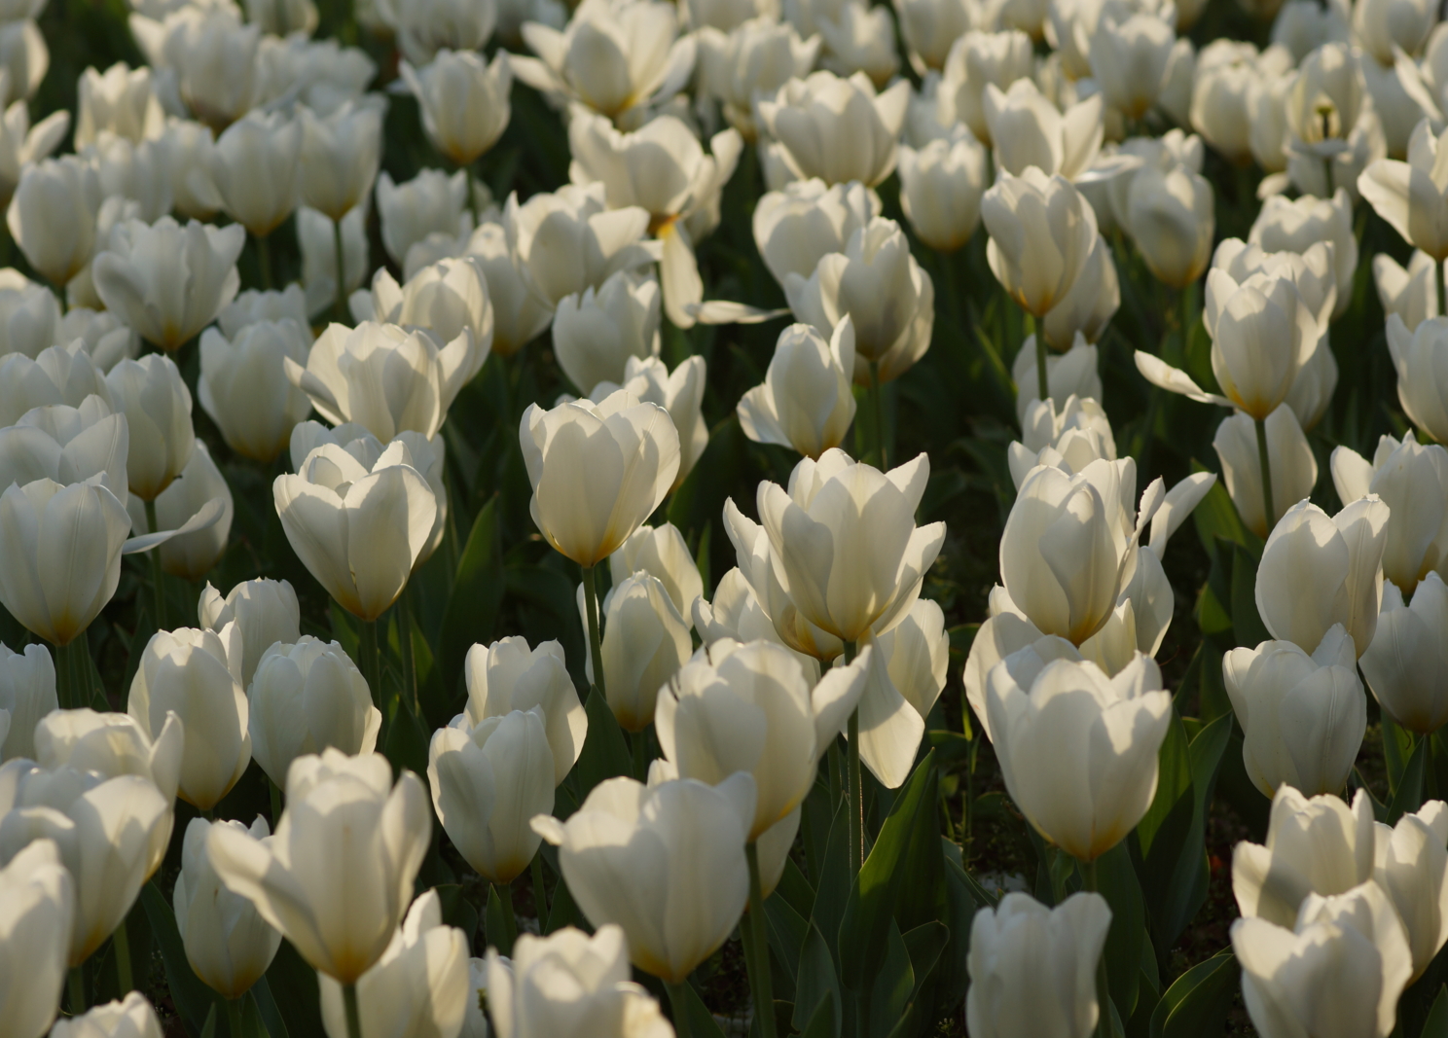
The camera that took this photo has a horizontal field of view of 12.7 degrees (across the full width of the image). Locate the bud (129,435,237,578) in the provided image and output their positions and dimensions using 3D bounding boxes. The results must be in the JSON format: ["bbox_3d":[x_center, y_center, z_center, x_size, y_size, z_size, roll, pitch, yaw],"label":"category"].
[{"bbox_3d":[-0.253,-0.002,3.020,0.049,0.064,0.048,0,14,0],"label":"bud"}]

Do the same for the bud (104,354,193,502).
[{"bbox_3d":[-0.269,-0.042,3.030,0.042,0.067,0.042,0,14,0],"label":"bud"}]

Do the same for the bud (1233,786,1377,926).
[{"bbox_3d":[0.211,0.131,2.350,0.052,0.066,0.049,0,14,0],"label":"bud"}]

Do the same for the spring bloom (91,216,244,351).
[{"bbox_3d":[-0.268,-0.111,3.130,0.073,0.062,0.070,-1,16,-5],"label":"spring bloom"}]

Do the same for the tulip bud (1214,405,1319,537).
[{"bbox_3d":[0.269,-0.022,3.220,0.051,0.063,0.051,0,14,0],"label":"tulip bud"}]

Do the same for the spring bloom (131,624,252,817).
[{"bbox_3d":[-0.221,0.083,2.680,0.050,0.072,0.045,-1,13,0],"label":"spring bloom"}]

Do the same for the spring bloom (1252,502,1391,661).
[{"bbox_3d":[0.248,0.029,2.690,0.057,0.066,0.054,2,16,5],"label":"spring bloom"}]

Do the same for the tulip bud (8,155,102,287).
[{"bbox_3d":[-0.337,-0.148,3.270,0.047,0.064,0.047,-2,16,-6],"label":"tulip bud"}]

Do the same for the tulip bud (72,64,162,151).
[{"bbox_3d":[-0.377,-0.249,4.050,0.056,0.065,0.056,-1,13,0],"label":"tulip bud"}]

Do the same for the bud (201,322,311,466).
[{"bbox_3d":[-0.222,-0.059,3.080,0.054,0.066,0.054,0,14,0],"label":"bud"}]

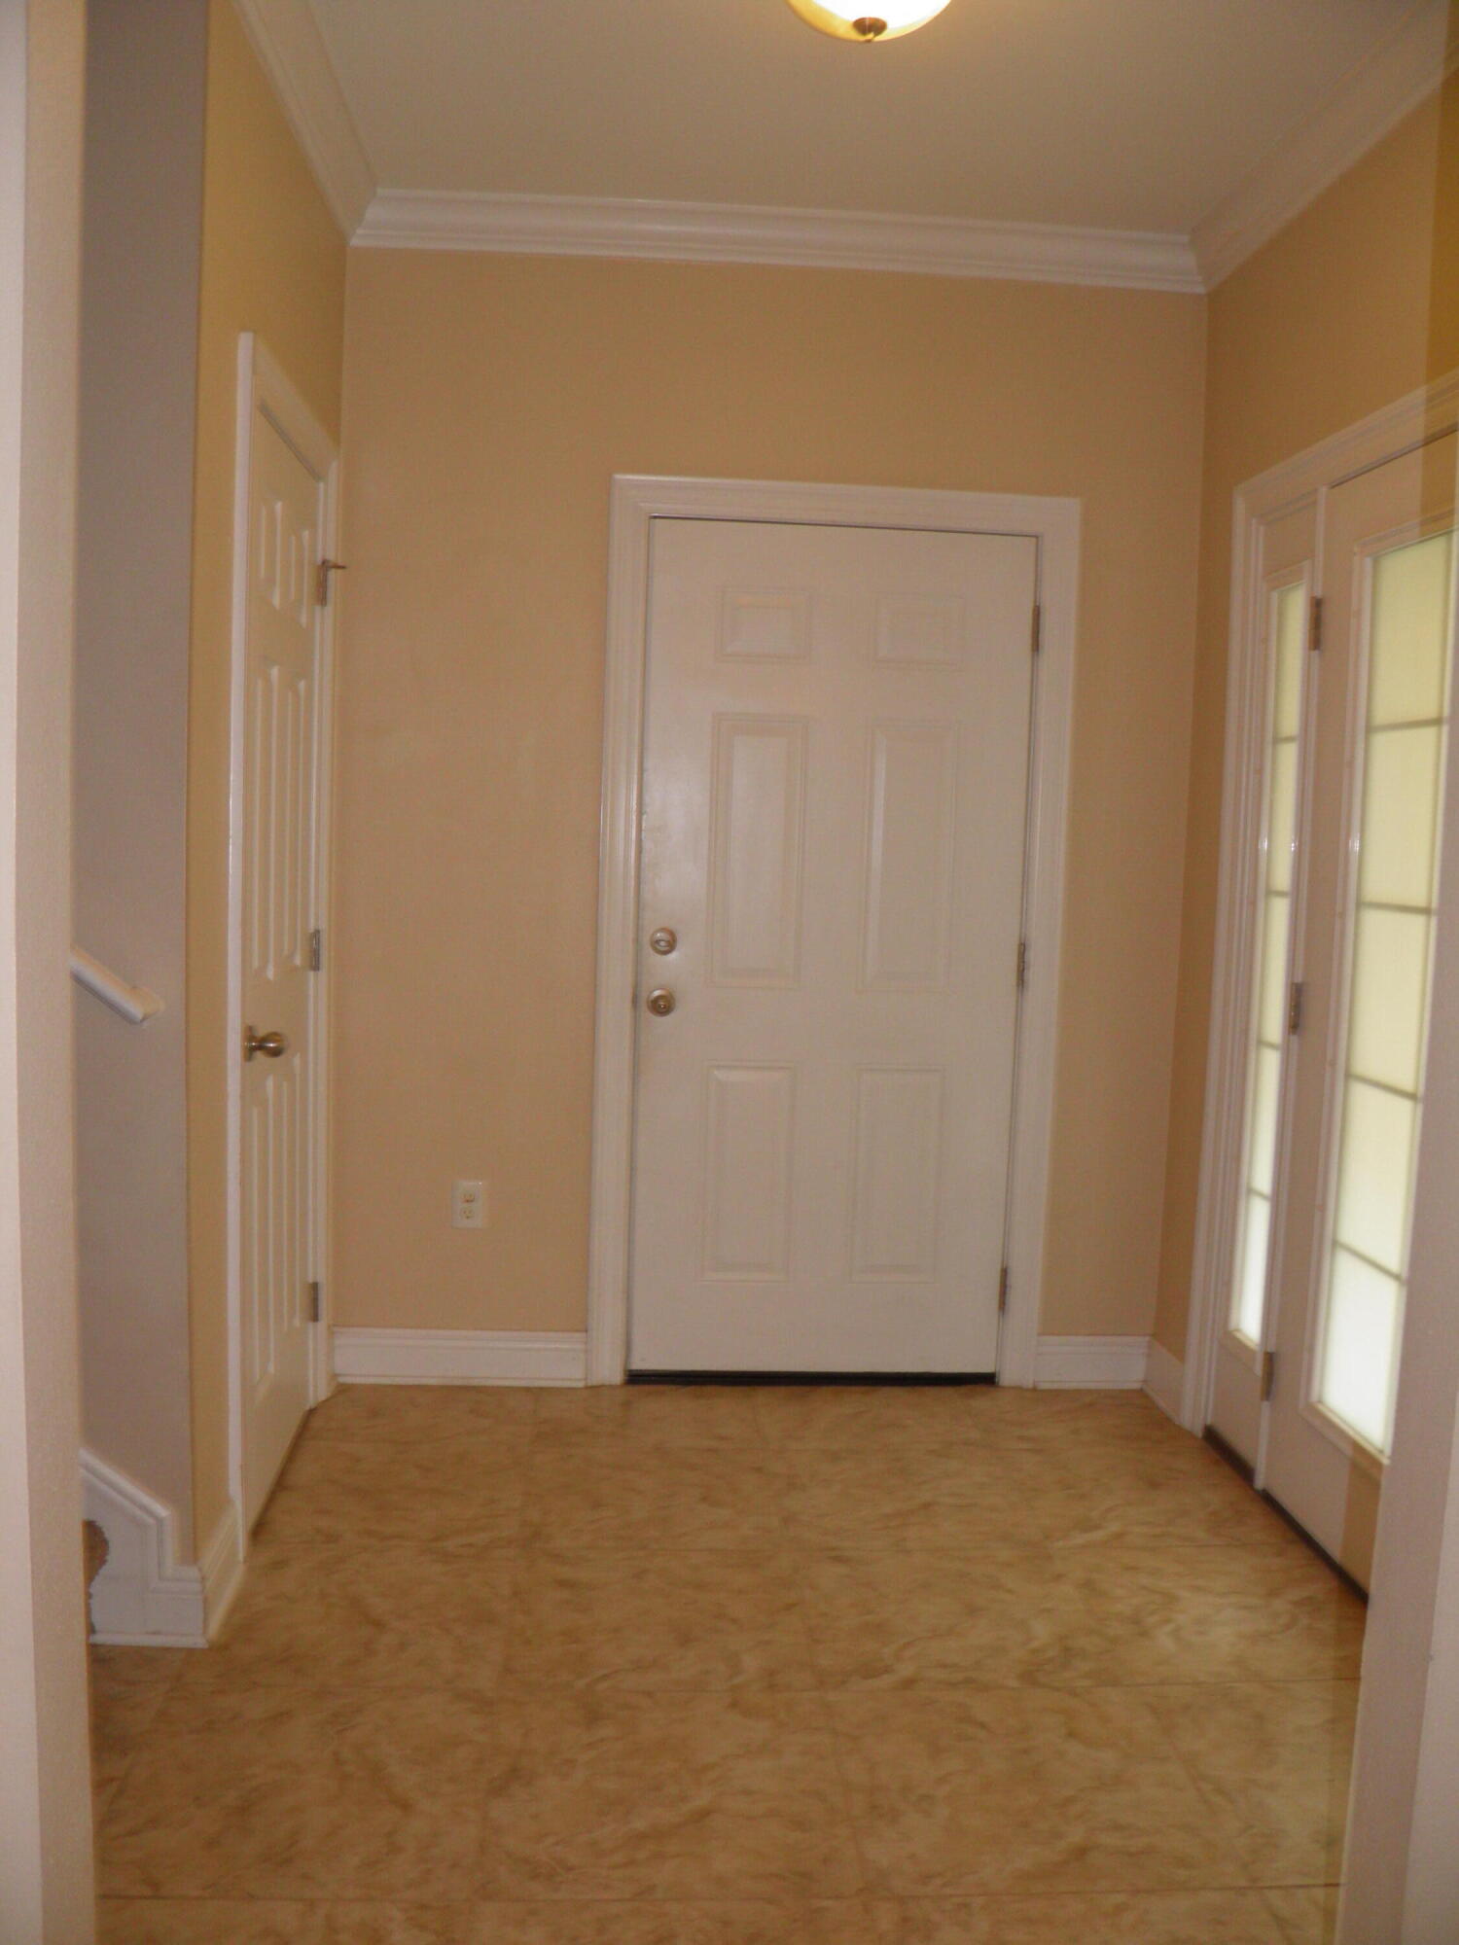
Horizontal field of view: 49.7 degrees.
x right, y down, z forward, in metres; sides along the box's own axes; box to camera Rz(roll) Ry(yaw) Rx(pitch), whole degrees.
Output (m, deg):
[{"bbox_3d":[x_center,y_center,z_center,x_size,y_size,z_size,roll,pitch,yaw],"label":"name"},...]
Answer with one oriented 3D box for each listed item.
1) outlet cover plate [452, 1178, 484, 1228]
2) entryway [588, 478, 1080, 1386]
[{"bbox_3d":[-0.622,0.554,3.747,0.070,0.115,0.008,1,5,-4],"label":"outlet cover plate"},{"bbox_3d":[0.237,-0.065,3.791,1.097,2.140,0.100,1,5,-4],"label":"entryway"}]

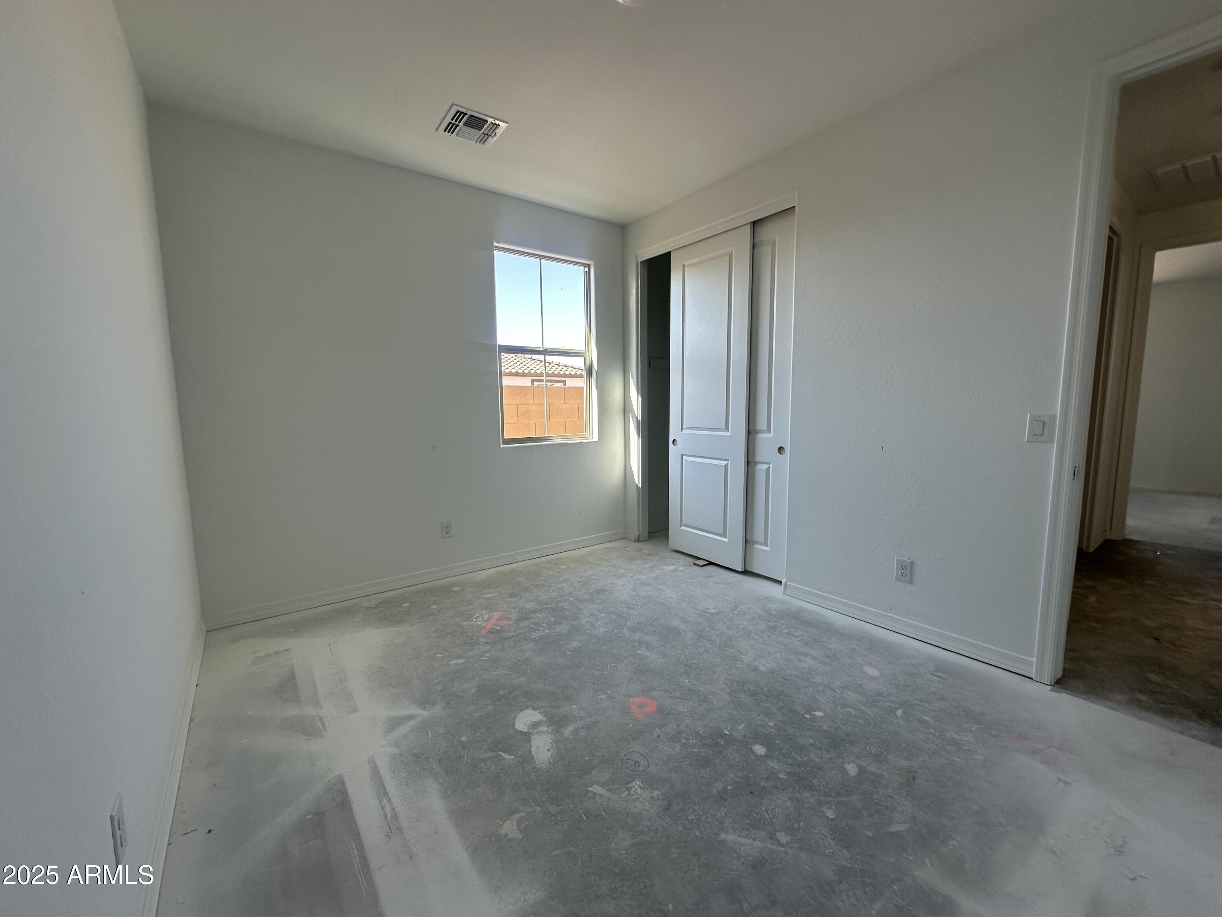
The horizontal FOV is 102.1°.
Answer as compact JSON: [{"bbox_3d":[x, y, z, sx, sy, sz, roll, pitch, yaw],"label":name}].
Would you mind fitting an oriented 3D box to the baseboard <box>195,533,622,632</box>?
[{"bbox_3d":[-1.079,0.813,3.687,3.024,0.086,0.016,-5,8,-36],"label":"baseboard"}]

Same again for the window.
[{"bbox_3d":[-0.523,-0.864,4.008,0.890,1.480,0.090,-5,8,-36],"label":"window"}]

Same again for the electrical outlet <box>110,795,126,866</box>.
[{"bbox_3d":[-1.056,0.796,1.061,0.008,0.118,0.081,-5,8,-36],"label":"electrical outlet"}]

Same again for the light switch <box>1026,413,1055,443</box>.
[{"bbox_3d":[1.857,-0.129,2.137,0.008,0.122,0.083,-5,8,-36],"label":"light switch"}]

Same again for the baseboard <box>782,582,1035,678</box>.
[{"bbox_3d":[1.521,0.894,2.726,0.016,0.086,1.274,-5,8,-36],"label":"baseboard"}]

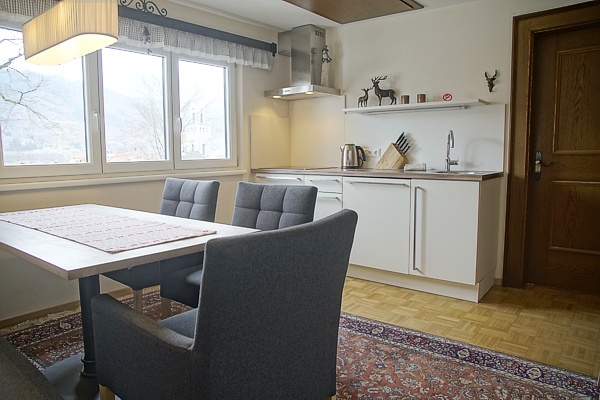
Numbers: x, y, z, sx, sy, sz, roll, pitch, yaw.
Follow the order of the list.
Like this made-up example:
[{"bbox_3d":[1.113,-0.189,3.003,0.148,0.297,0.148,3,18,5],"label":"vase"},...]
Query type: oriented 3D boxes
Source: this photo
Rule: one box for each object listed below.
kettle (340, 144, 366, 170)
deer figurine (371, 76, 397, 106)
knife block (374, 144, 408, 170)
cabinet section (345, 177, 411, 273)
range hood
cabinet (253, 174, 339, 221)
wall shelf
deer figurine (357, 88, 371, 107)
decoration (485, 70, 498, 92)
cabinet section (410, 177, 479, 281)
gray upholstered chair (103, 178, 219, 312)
[{"bbox_3d":[0.496,-0.395,3.709,0.235,0.235,0.165,0,7,0],"label":"kettle"},{"bbox_3d":[0.755,-0.964,3.551,0.235,0.265,0.100,2,7,20],"label":"deer figurine"},{"bbox_3d":[0.833,-0.384,3.597,0.265,0.235,0.100,5,8,38],"label":"knife block"},{"bbox_3d":[0.780,0.162,3.464,0.600,0.736,0.560,5,9,38],"label":"cabinet section"},{"bbox_3d":[0.012,-1.364,3.950,0.625,0.670,0.480,5,8,38],"label":"range hood"},{"bbox_3d":[0.143,0.182,3.952,1.020,0.875,0.604,5,8,38],"label":"cabinet"},{"bbox_3d":[0.943,-0.801,3.441,1.210,0.030,0.230,5,8,38],"label":"wall shelf"},{"bbox_3d":[0.579,-0.940,3.693,0.085,0.185,0.125,-5,8,-34],"label":"deer figurine"},{"bbox_3d":[1.482,-0.921,3.109,0.090,0.170,0.060,5,8,38],"label":"decoration"},{"bbox_3d":[1.209,0.196,3.125,0.495,0.736,0.560,5,9,38],"label":"cabinet section"},{"bbox_3d":[-0.944,0.327,2.674,0.565,0.893,0.650,5,8,38],"label":"gray upholstered chair"}]

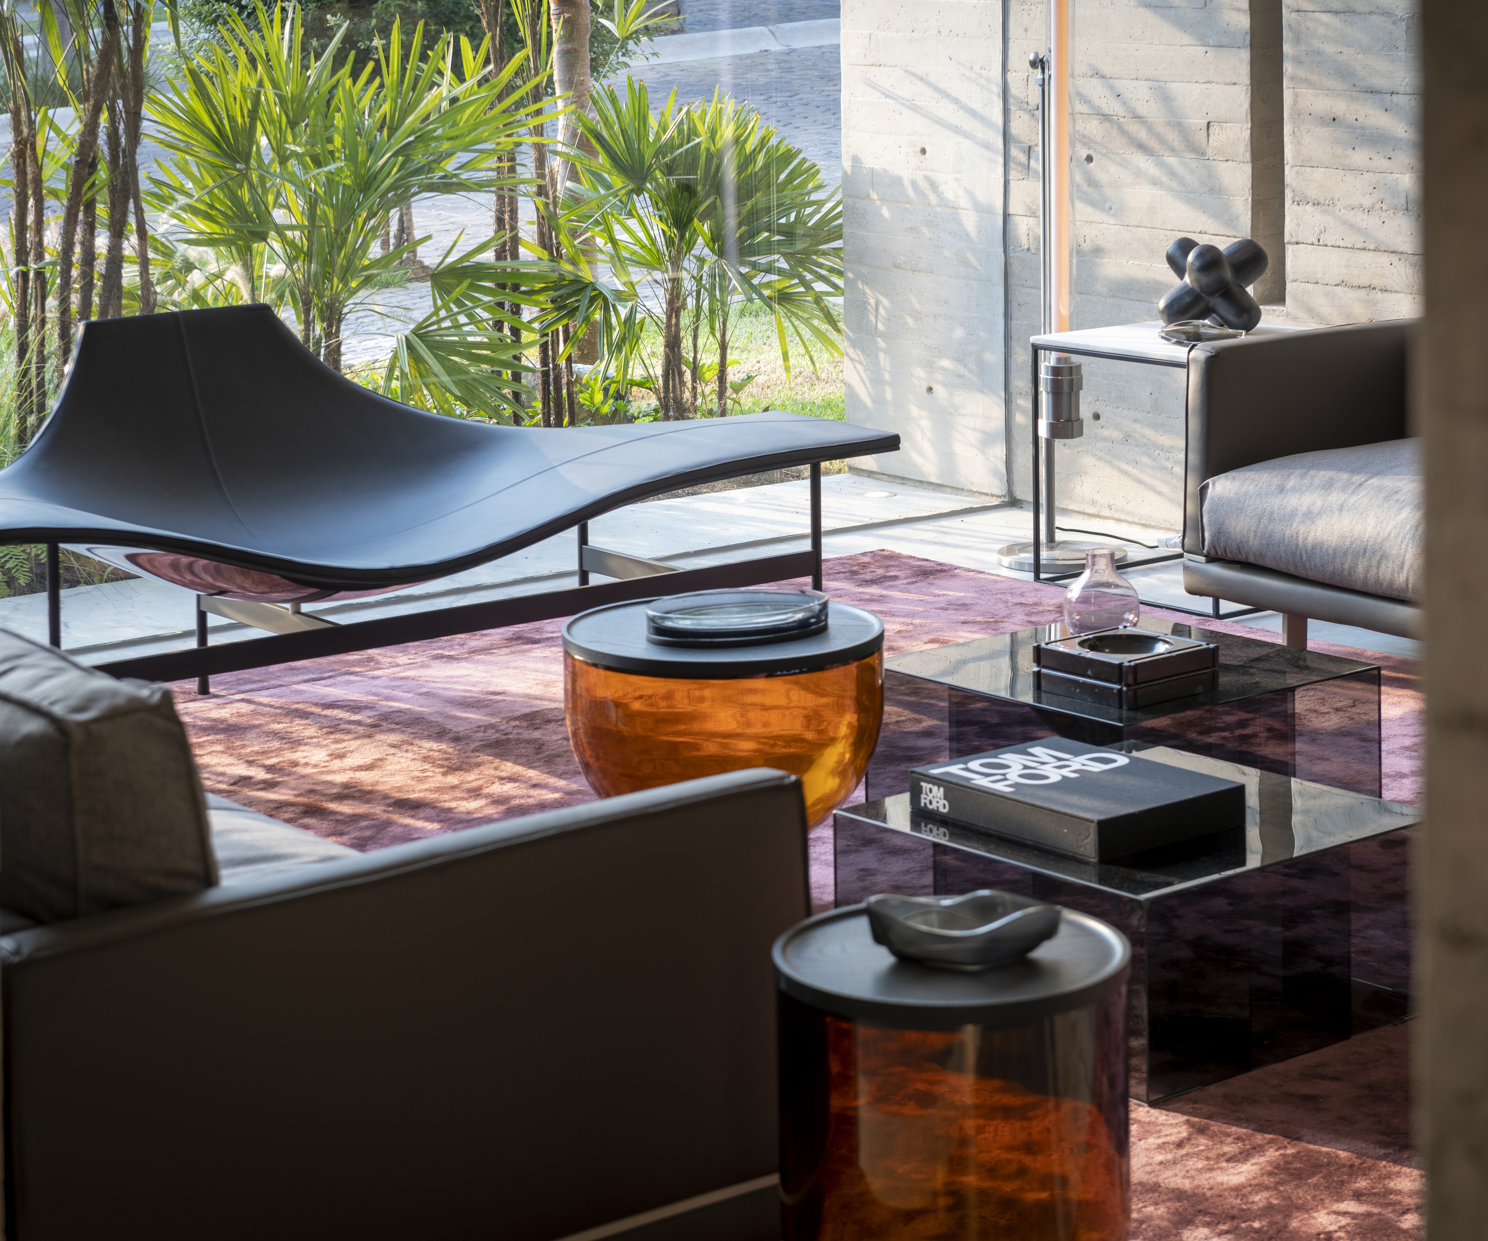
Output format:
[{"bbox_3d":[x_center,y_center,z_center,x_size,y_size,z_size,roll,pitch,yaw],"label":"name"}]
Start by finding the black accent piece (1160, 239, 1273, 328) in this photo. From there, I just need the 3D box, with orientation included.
[{"bbox_3d":[1.058,-0.757,8.140,0.240,0.215,0.230,-1,12,0],"label":"black accent piece"}]

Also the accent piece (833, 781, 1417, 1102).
[{"bbox_3d":[0.552,0.404,5.052,0.600,0.274,0.600,-11,15,-38],"label":"accent piece"}]

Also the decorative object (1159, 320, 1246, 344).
[{"bbox_3d":[1.009,-0.637,7.949,0.195,0.040,0.195,-1,12,0],"label":"decorative object"}]

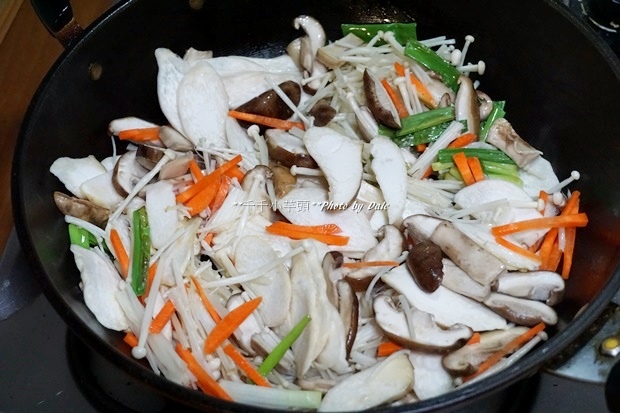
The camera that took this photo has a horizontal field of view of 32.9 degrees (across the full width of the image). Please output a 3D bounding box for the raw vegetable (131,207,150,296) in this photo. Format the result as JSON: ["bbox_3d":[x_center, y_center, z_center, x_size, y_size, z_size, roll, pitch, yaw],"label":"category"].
[{"bbox_3d":[-0.097,0.026,0.603,0.010,0.007,0.056,-4,54,-2],"label":"raw vegetable"}]

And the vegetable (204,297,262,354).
[{"bbox_3d":[-0.041,0.065,0.567,0.009,0.006,0.043,33,59,25],"label":"vegetable"}]

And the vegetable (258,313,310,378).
[{"bbox_3d":[-0.014,0.075,0.557,0.005,0.005,0.044,31,61,25],"label":"vegetable"}]

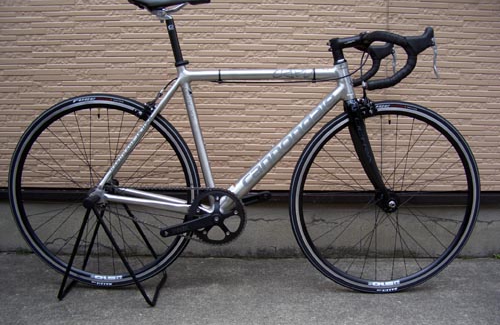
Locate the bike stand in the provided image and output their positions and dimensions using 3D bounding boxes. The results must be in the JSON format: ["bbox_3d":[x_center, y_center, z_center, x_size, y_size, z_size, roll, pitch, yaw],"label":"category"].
[{"bbox_3d":[-0.471,0.272,1.741,0.320,0.350,0.315,1,8,0],"label":"bike stand"}]

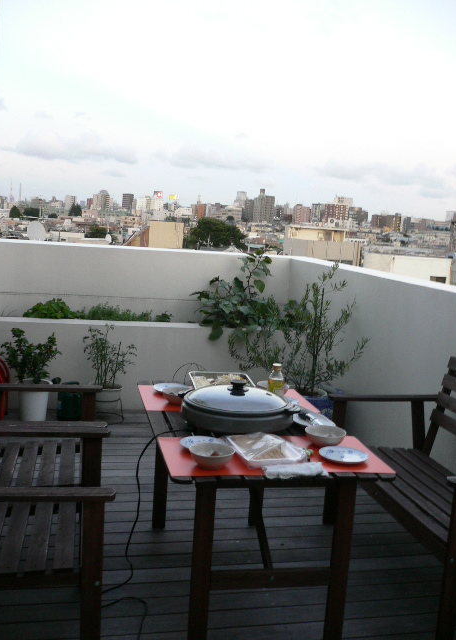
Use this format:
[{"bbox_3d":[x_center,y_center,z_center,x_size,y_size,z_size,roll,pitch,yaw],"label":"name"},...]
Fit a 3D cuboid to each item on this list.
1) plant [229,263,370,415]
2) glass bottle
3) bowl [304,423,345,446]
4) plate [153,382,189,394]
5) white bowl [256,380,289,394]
[{"bbox_3d":[0.464,0.259,4.282,0.900,1.240,0.800,4,9,0],"label":"plant"},{"bbox_3d":[0.218,0.291,2.853,0.070,0.200,0.070,4,9,0],"label":"glass bottle"},{"bbox_3d":[0.366,0.442,2.427,0.154,0.053,0.154,4,9,0],"label":"bowl"},{"bbox_3d":[-0.263,0.324,3.025,0.170,0.022,0.170,4,9,-1],"label":"plate"},{"bbox_3d":[0.211,0.335,3.030,0.150,0.056,0.150,4,9,0],"label":"white bowl"}]

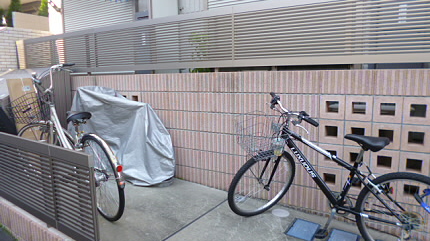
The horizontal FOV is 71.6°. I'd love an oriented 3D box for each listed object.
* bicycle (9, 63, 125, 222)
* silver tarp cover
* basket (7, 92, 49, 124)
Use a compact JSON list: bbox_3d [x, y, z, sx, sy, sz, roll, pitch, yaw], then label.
[{"bbox_3d":[-1.261,0.134,2.465,1.670,1.180,0.610,6,8,44],"label":"bicycle"},{"bbox_3d":[-1.097,0.125,3.319,1.550,1.000,0.520,4,6,30],"label":"silver tarp cover"},{"bbox_3d":[-1.670,-0.117,2.692,0.290,0.250,0.320,-4,19,4],"label":"basket"}]

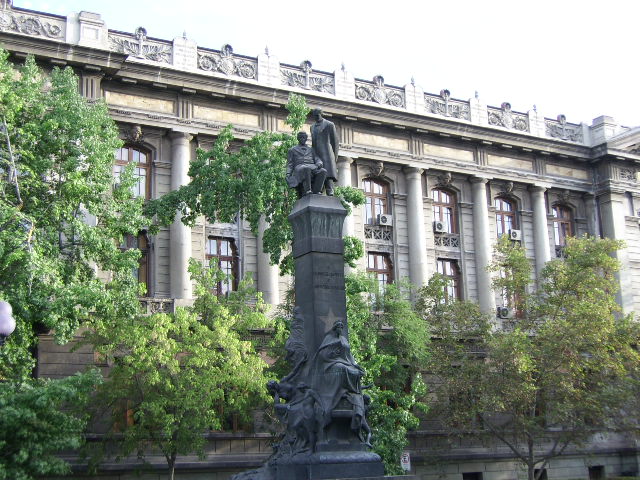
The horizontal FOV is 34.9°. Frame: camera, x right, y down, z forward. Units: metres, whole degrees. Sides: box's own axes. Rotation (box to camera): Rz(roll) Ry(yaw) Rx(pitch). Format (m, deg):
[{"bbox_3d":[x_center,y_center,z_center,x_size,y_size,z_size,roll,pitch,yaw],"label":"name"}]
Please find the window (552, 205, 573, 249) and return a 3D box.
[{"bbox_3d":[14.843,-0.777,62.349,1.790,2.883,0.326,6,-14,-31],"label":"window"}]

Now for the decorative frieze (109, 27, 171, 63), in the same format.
[{"bbox_3d":[-8.504,-9.430,48.483,3.255,1.651,0.256,6,-14,-31],"label":"decorative frieze"}]

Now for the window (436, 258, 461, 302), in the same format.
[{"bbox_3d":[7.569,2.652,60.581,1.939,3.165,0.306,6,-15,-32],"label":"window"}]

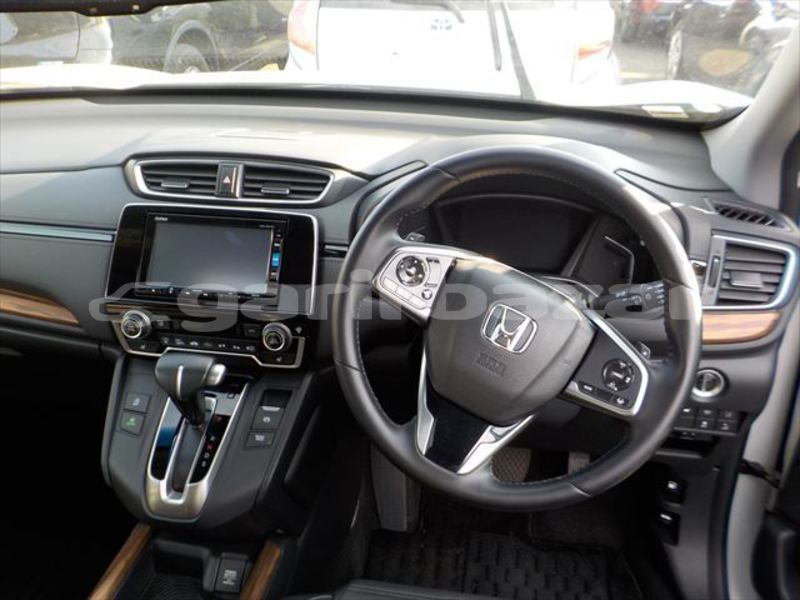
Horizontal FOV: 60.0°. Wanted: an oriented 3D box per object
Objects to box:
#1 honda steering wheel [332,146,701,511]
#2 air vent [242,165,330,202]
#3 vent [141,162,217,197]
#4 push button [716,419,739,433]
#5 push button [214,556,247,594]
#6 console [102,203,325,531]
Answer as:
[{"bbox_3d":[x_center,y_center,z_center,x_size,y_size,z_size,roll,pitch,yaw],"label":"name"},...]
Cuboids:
[{"bbox_3d":[0.115,0.029,0.726,0.372,0.372,0.100,25,1,8],"label":"honda steering wheel"},{"bbox_3d":[-0.145,-0.148,0.884,0.108,0.040,0.027,4,-4,5],"label":"air vent"},{"bbox_3d":[-0.283,-0.155,0.893,0.099,0.037,0.027,4,-4,5],"label":"vent"},{"bbox_3d":[0.371,0.142,0.785,0.021,0.015,0.009,4,20,5],"label":"push button"},{"bbox_3d":[-0.213,0.347,0.872,0.032,0.012,0.040,4,68,5],"label":"push button"},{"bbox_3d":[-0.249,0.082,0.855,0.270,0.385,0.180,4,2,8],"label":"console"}]

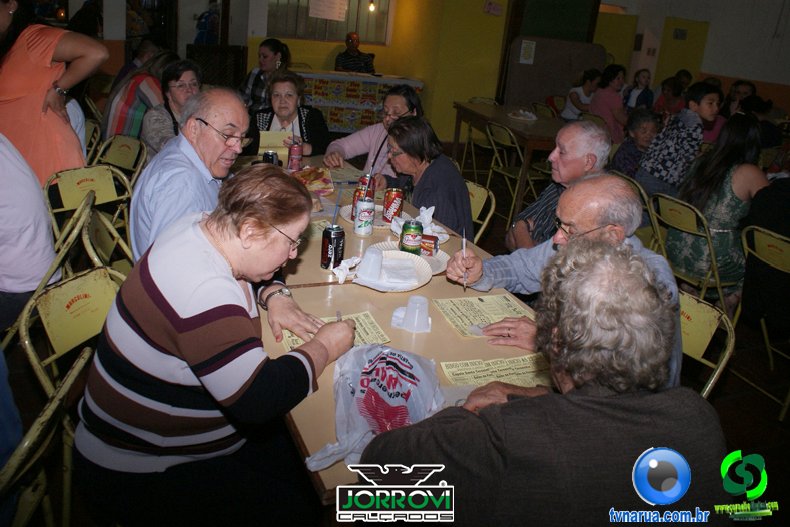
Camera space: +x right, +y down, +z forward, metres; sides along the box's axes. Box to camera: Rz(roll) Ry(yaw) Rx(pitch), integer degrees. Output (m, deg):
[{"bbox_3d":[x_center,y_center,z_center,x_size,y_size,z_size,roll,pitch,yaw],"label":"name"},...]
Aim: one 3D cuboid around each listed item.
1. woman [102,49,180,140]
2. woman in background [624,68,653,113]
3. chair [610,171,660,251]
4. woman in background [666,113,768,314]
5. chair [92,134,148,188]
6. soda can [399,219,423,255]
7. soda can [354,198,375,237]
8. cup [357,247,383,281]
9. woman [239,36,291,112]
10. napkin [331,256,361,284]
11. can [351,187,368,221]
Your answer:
[{"bbox_3d":[-1.554,-0.763,3.930,0.640,1.220,0.460,-4,23,-22],"label":"woman"},{"bbox_3d":[2.403,-1.333,6.163,0.440,1.280,0.600,10,22,14],"label":"woman in background"},{"bbox_3d":[1.446,-0.152,3.558,0.460,0.790,0.400,-5,23,-23],"label":"chair"},{"bbox_3d":[1.667,-0.151,3.027,0.660,1.200,0.460,-4,23,-22],"label":"woman in background"},{"bbox_3d":[-1.644,-0.272,3.231,0.400,0.790,0.460,18,25,32],"label":"chair"},{"bbox_3d":[0.057,-0.079,1.885,0.066,0.122,0.066,5,21,0],"label":"soda can"},{"bbox_3d":[-0.103,-0.160,2.054,0.066,0.122,0.066,6,21,-2],"label":"soda can"},{"bbox_3d":[-0.072,0.000,1.690,0.065,0.073,0.065,12,21,-5],"label":"cup"},{"bbox_3d":[-0.993,-1.004,4.473,0.620,1.290,0.500,-6,24,-26],"label":"woman"},{"bbox_3d":[-0.139,0.021,1.678,0.075,0.045,0.090,-11,26,-34],"label":"napkin"},{"bbox_3d":[-0.120,-0.213,2.165,0.066,0.122,0.066,6,21,-2],"label":"can"}]

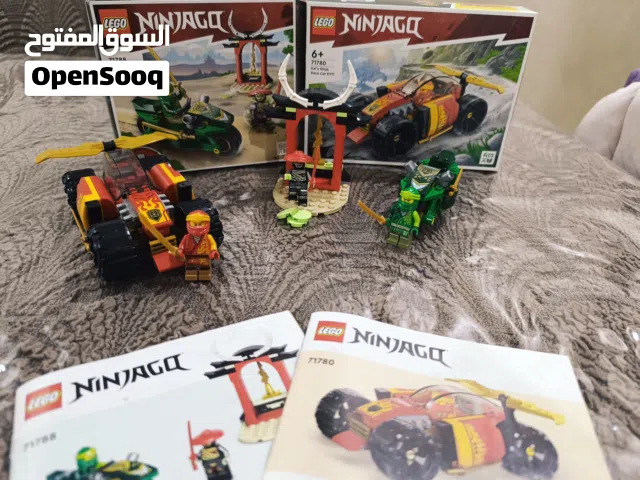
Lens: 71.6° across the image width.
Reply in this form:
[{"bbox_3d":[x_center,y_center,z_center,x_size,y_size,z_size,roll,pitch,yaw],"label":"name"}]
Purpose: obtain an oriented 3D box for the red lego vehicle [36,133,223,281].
[{"bbox_3d":[-0.121,-0.027,0.297,0.100,0.055,0.137,-17,36,-29],"label":"red lego vehicle"}]

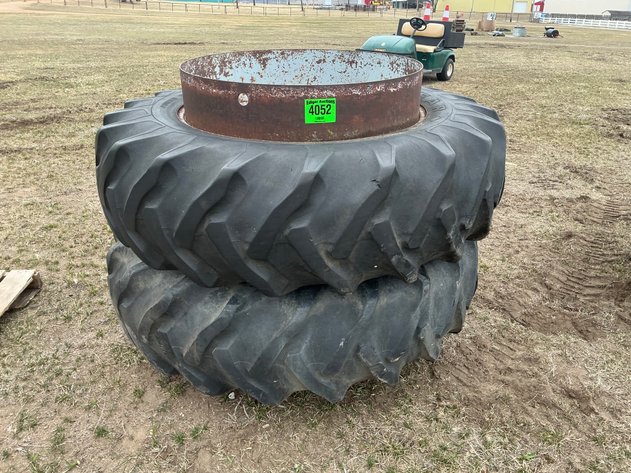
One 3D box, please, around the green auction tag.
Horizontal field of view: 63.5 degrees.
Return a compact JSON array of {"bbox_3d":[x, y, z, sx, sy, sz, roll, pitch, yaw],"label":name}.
[{"bbox_3d":[0.019,-0.425,1.733,0.107,0.081,0.005,-3,27,-8],"label":"green auction tag"}]

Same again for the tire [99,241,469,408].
[{"bbox_3d":[-0.100,0.076,2.556,1.732,0.502,1.732,0,26,0],"label":"tire"}]

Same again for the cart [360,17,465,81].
[{"bbox_3d":[1.930,-3.640,10.050,1.180,1.180,2.500,18,30,32],"label":"cart"}]

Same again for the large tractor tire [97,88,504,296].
[{"bbox_3d":[-0.054,-0.356,2.316,1.737,0.485,1.737,0,26,0],"label":"large tractor tire"}]

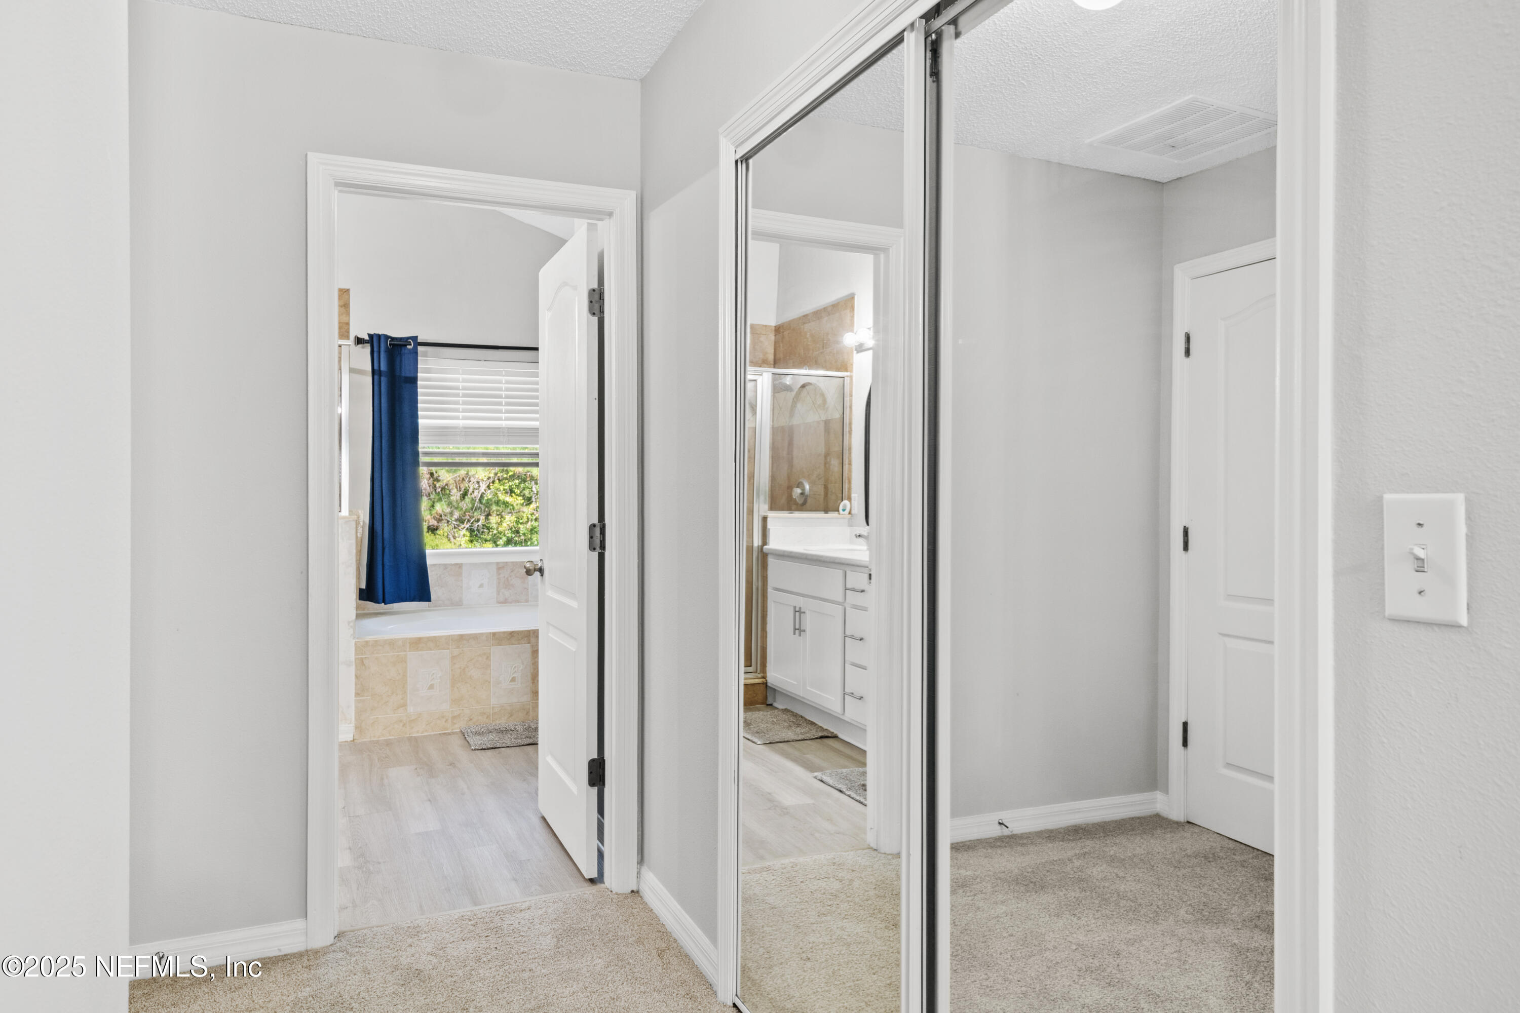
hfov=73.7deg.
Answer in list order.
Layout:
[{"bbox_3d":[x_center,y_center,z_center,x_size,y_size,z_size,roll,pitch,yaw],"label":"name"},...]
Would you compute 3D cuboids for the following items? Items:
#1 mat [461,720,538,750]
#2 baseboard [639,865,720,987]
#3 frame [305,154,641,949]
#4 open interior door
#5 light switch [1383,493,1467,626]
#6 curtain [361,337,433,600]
[{"bbox_3d":[-1.149,1.133,5.069,0.610,0.020,0.400,0,1,-24],"label":"mat"},{"bbox_3d":[-0.231,1.141,2.789,0.014,0.089,0.625,0,1,-24],"label":"baseboard"},{"bbox_3d":[-0.807,0.119,2.921,0.902,2.110,0.140,0,1,-24],"label":"frame"},{"bbox_3d":[-0.670,0.134,3.499,0.038,2.030,0.765,0,1,-24],"label":"open interior door"},{"bbox_3d":[0.583,0.046,0.895,0.018,0.115,0.070,0,1,-24],"label":"light switch"},{"bbox_3d":[-2.133,-0.211,5.929,0.400,1.580,0.110,0,1,-24],"label":"curtain"}]

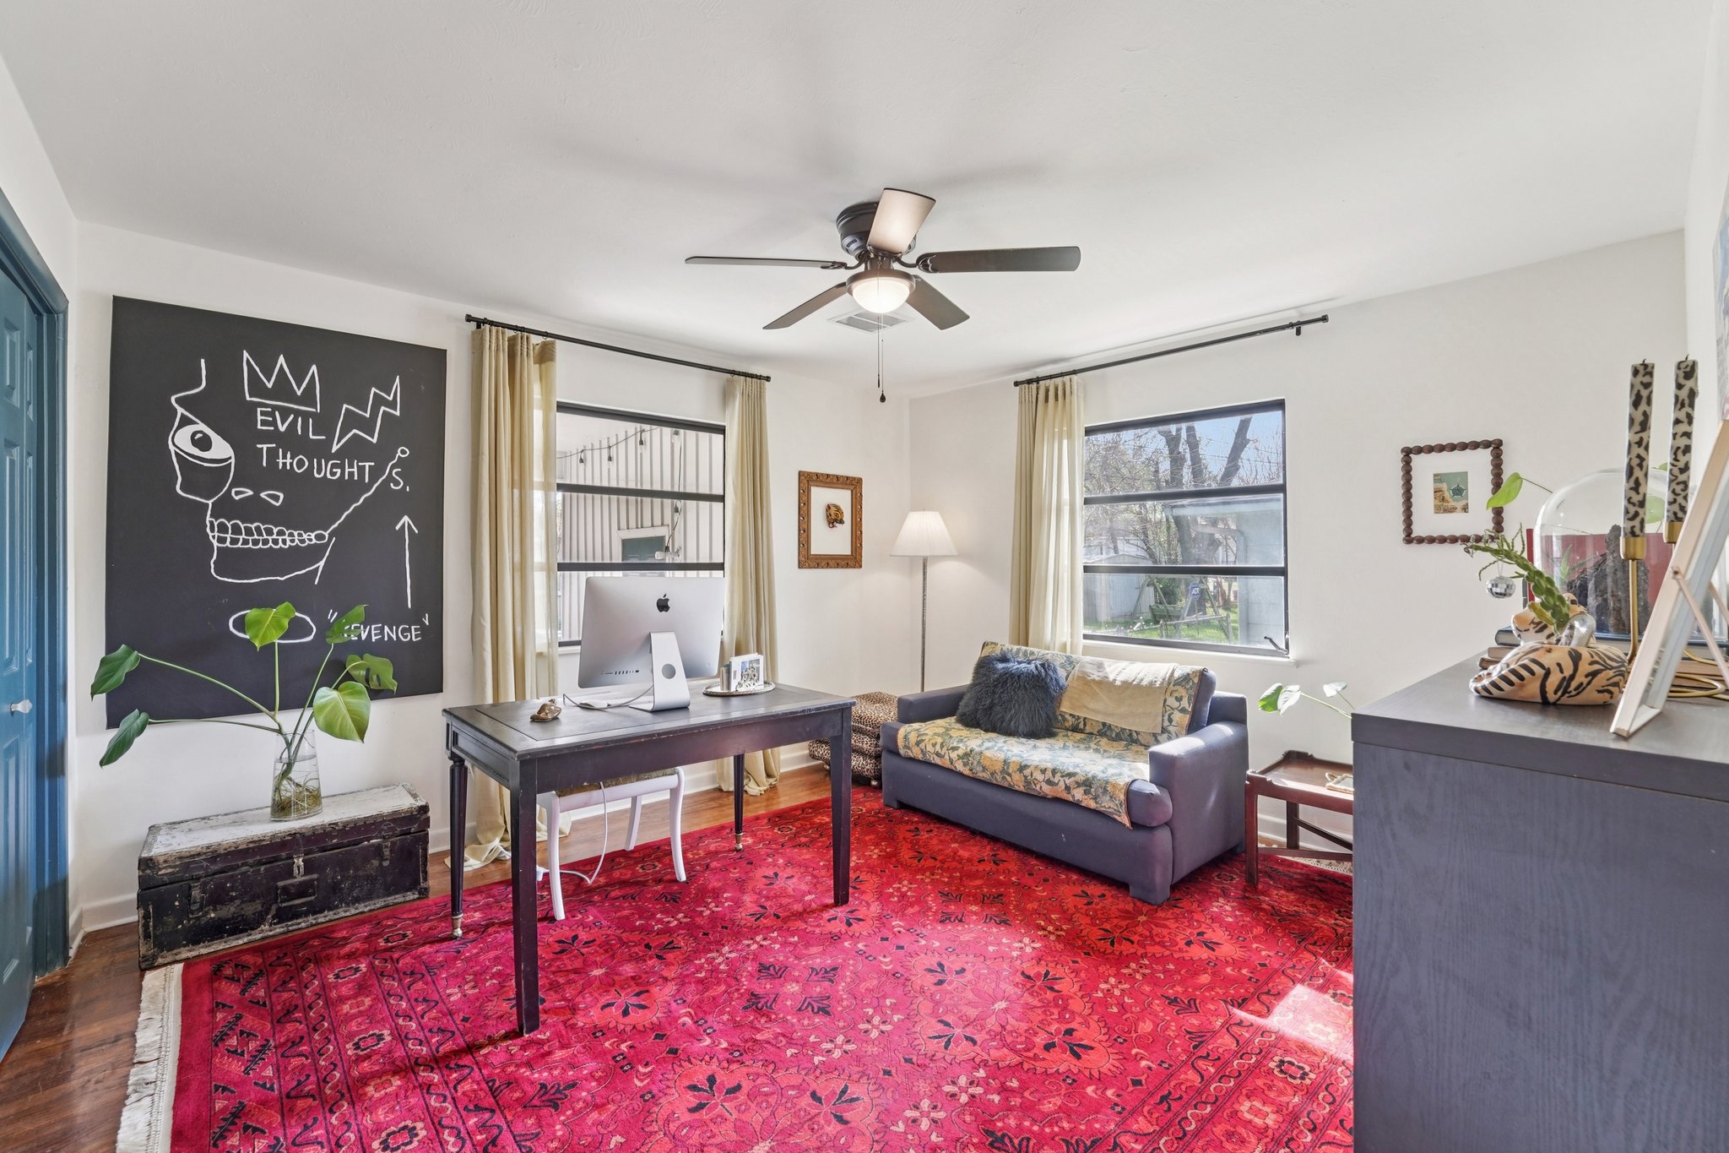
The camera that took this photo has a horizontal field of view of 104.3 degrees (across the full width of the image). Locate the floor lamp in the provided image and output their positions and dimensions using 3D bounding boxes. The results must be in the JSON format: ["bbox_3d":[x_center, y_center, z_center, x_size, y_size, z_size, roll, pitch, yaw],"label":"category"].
[{"bbox_3d":[0.371,0.409,4.152,0.415,1.648,0.415,0,0,6],"label":"floor lamp"}]

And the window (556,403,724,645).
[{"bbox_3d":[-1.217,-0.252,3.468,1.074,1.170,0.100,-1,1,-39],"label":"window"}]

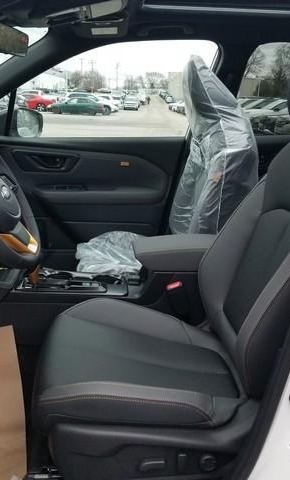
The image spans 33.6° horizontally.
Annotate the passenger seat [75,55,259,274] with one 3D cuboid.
[{"bbox_3d":[0.065,-0.265,1.809,0.660,0.820,0.520,0,17,-2],"label":"passenger seat"}]

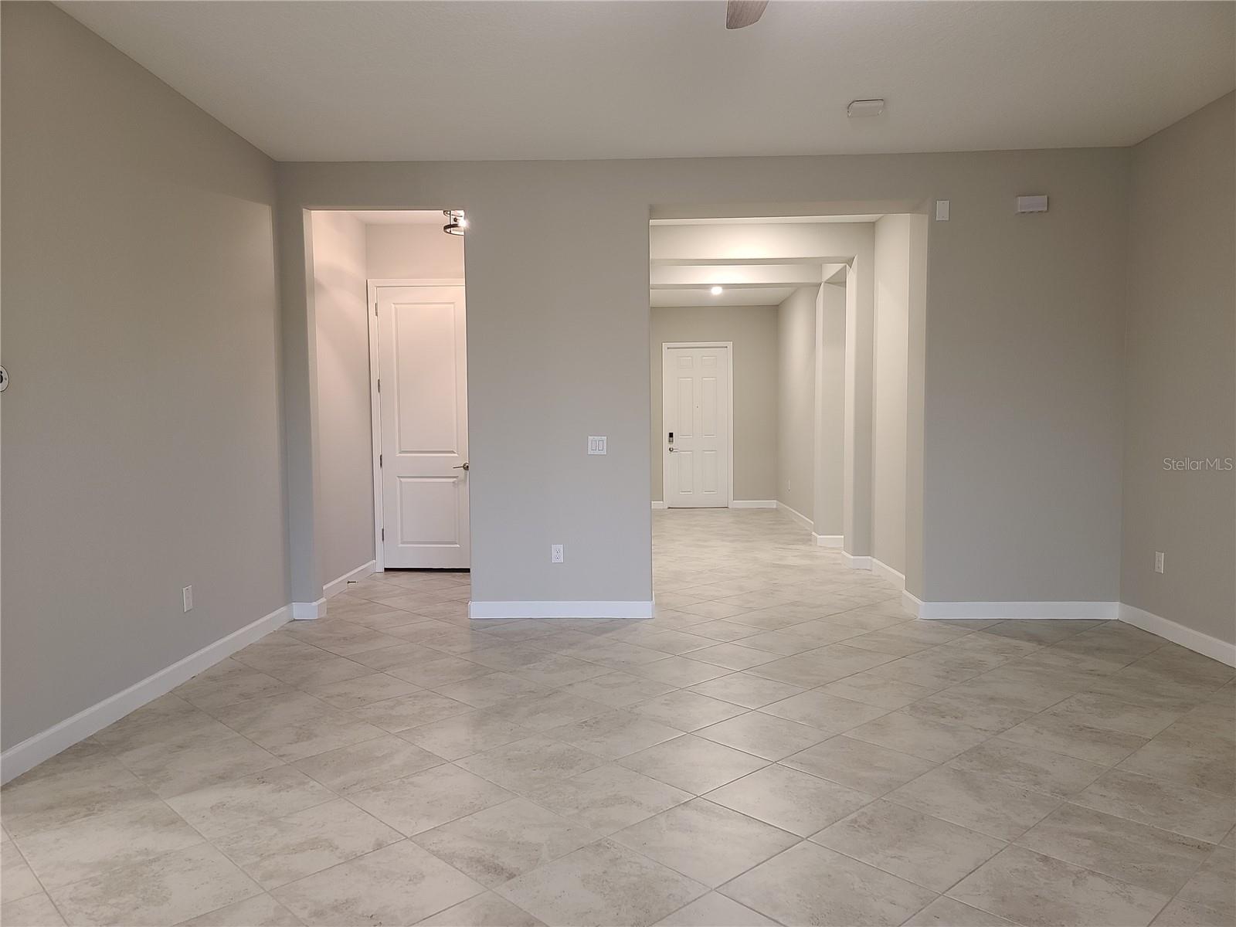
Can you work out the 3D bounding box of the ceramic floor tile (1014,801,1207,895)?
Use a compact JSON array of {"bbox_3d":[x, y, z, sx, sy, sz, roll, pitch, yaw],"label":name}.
[{"bbox_3d":[1.514,1.167,2.729,0.438,0.010,0.438,-3,4,-43],"label":"ceramic floor tile"}]

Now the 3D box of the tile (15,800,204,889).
[{"bbox_3d":[-1.621,1.208,2.863,0.445,0.010,0.445,-3,4,-44],"label":"tile"}]

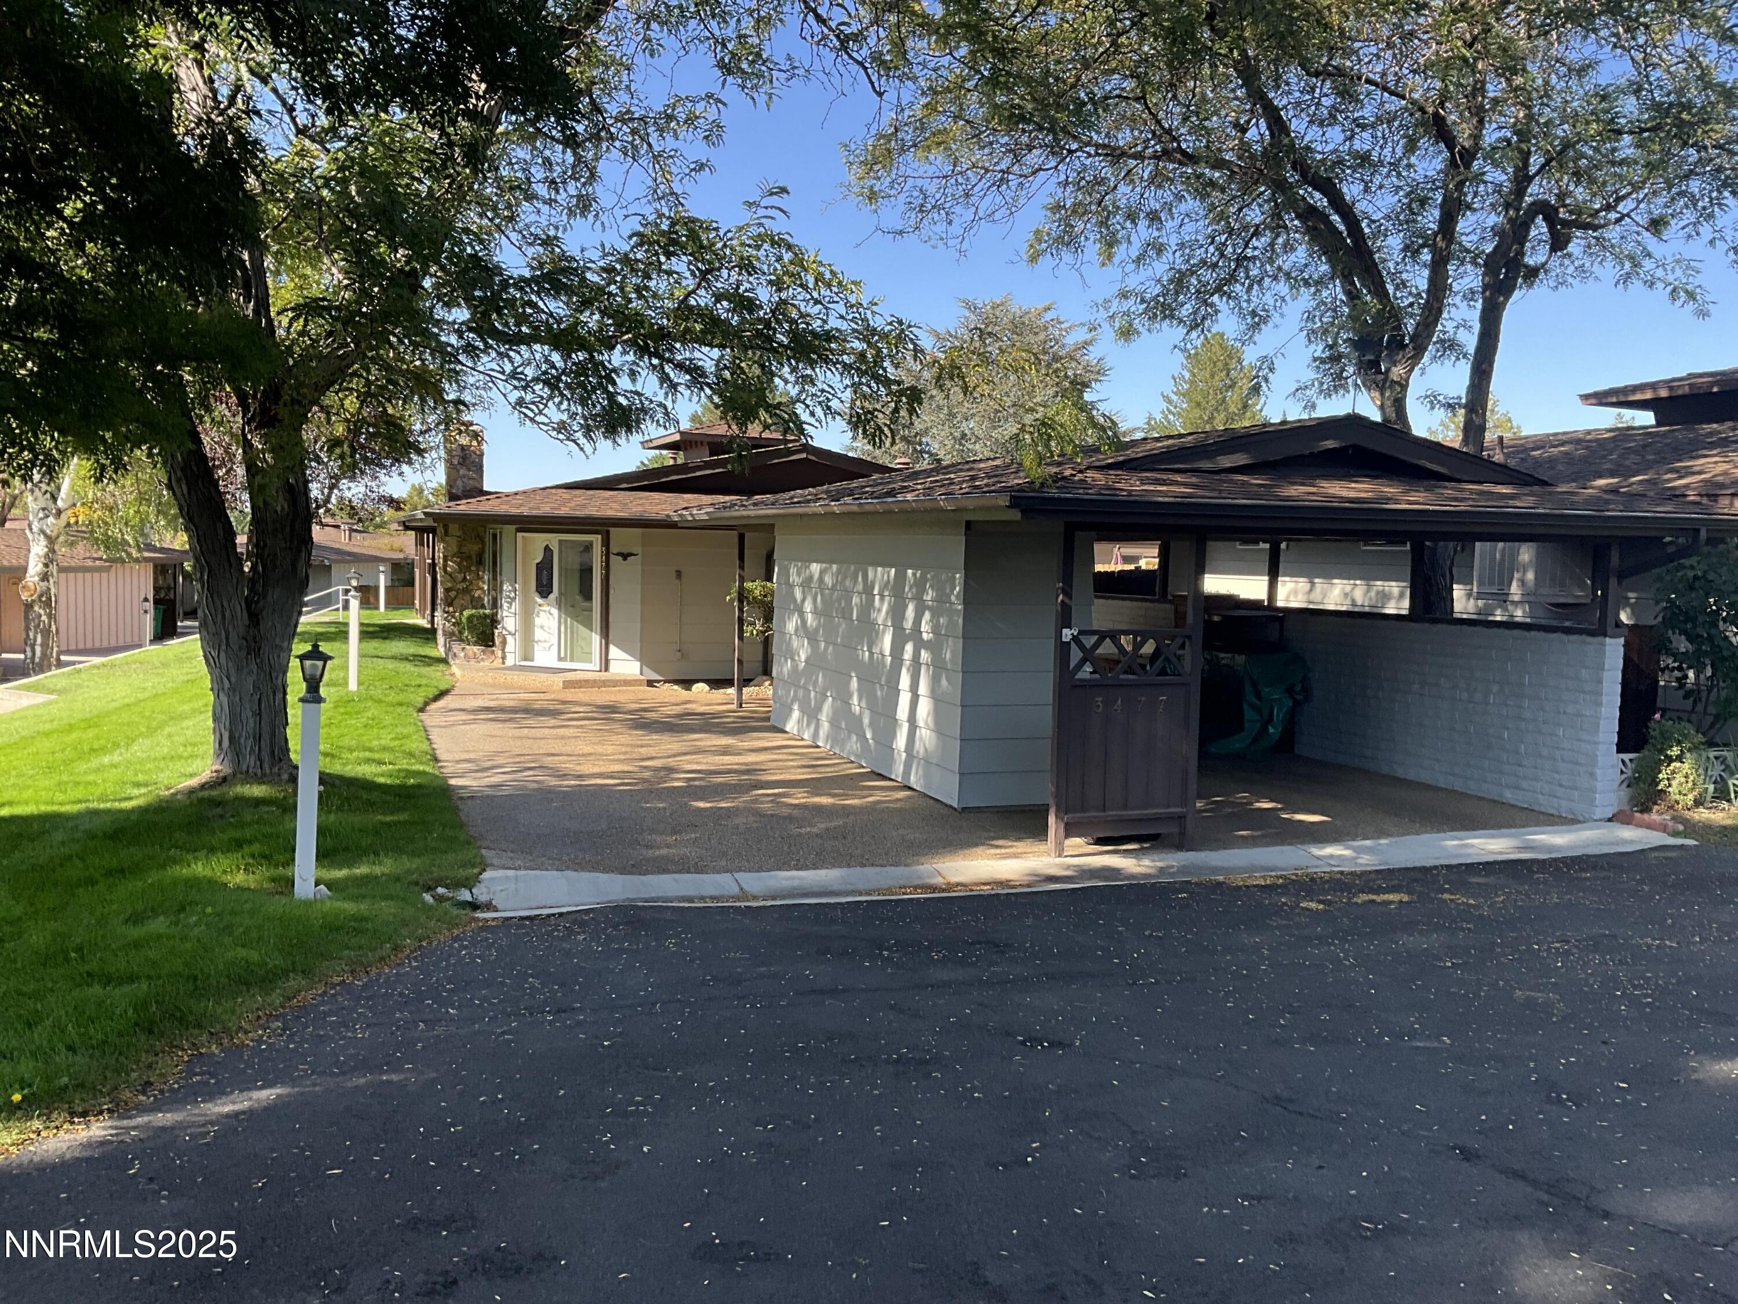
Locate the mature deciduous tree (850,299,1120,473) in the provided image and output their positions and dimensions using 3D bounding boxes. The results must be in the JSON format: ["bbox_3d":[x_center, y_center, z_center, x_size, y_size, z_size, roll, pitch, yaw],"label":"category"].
[{"bbox_3d":[3.490,-5.256,39.841,8.200,9.090,8.200,0,4,-19],"label":"mature deciduous tree"}]

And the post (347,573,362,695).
[{"bbox_3d":[-6.723,-0.284,19.017,0.220,1.587,0.220,0,4,-19],"label":"post"}]

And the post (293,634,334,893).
[{"bbox_3d":[-3.087,0.653,8.045,0.210,1.440,0.210,2,4,-19],"label":"post"}]

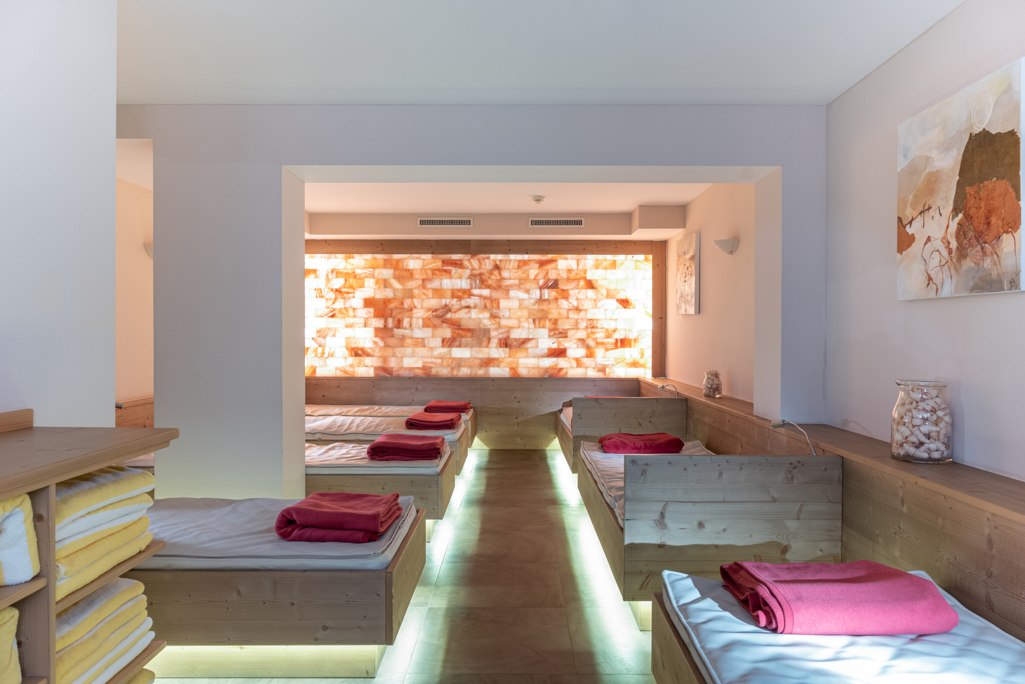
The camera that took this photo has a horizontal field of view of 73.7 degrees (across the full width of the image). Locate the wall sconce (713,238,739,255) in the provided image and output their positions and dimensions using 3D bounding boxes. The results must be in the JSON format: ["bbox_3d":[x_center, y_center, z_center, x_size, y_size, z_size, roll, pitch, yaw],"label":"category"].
[{"bbox_3d":[1.512,-0.671,4.898,0.142,0.095,0.332,0,1,0],"label":"wall sconce"}]

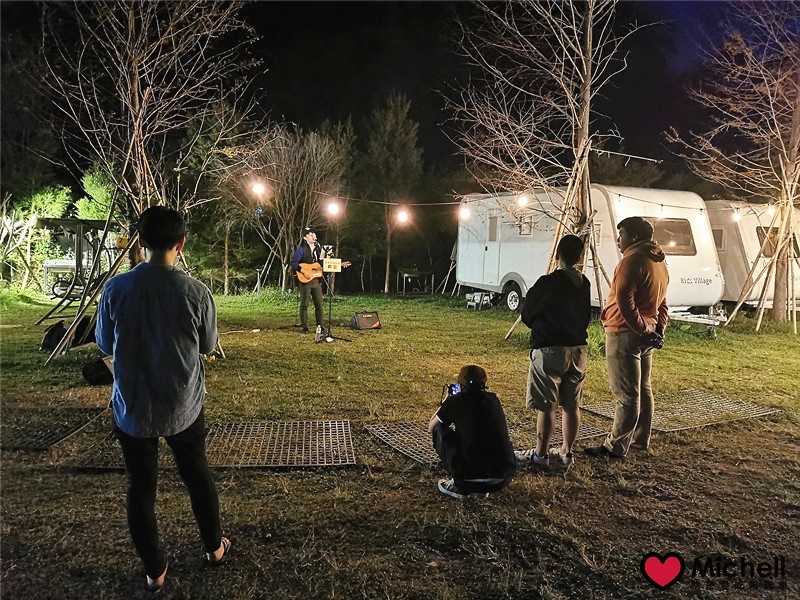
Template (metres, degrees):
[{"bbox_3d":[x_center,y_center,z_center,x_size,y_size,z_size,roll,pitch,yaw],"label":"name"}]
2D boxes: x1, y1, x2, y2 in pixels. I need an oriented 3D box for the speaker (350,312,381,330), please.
[{"bbox_3d":[-0.596,0.342,10.939,0.420,0.290,0.310,-1,6,-18],"label":"speaker"}]

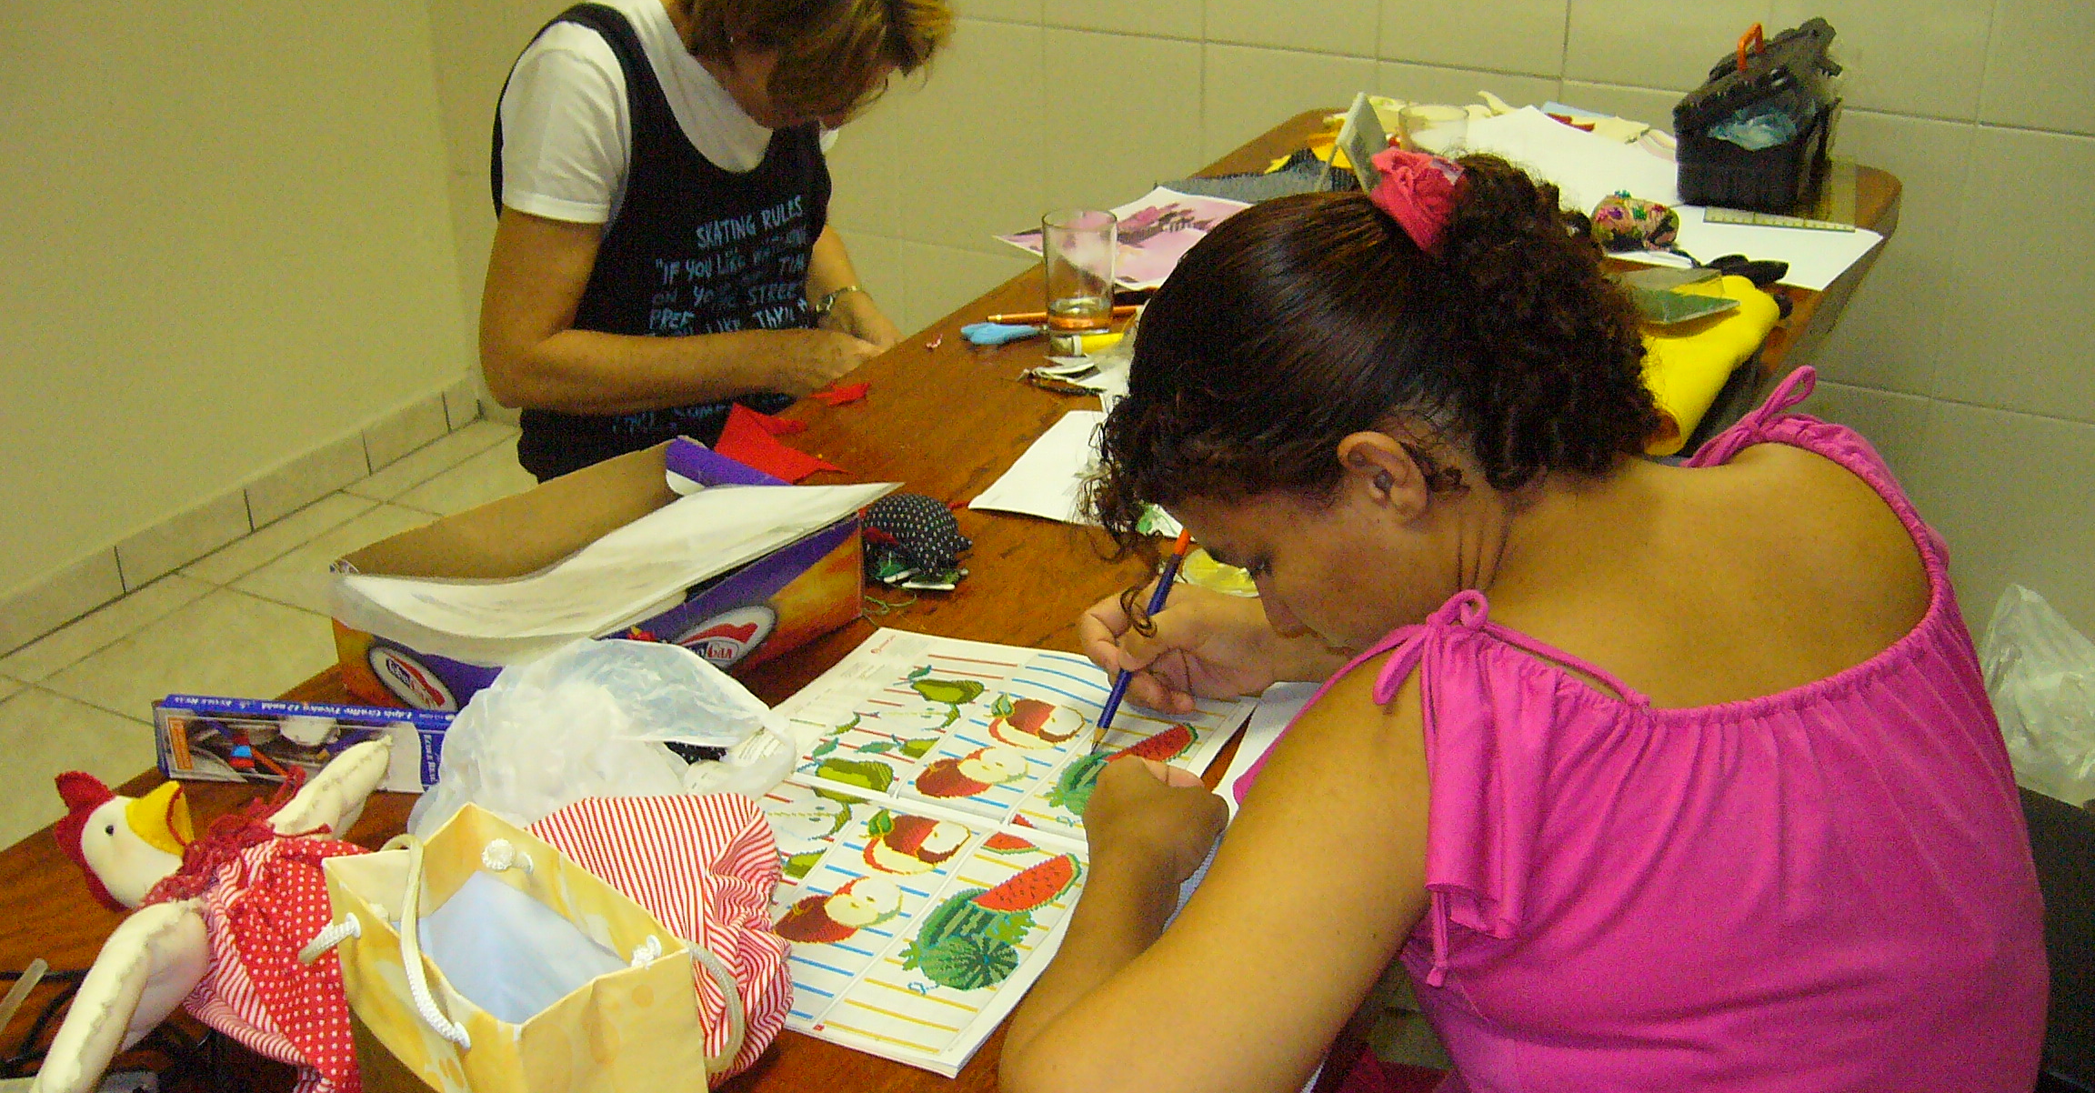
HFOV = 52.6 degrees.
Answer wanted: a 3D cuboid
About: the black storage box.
[{"bbox_3d":[0.777,-0.472,2.307,0.148,0.186,0.172,11,28,24],"label":"black storage box"}]

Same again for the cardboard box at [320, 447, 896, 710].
[{"bbox_3d":[-0.301,0.030,1.442,0.216,0.074,0.283,22,34,39],"label":"cardboard box"}]

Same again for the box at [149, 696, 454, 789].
[{"bbox_3d":[-0.451,0.121,1.291,0.186,0.046,0.018,3,26,9],"label":"box"}]

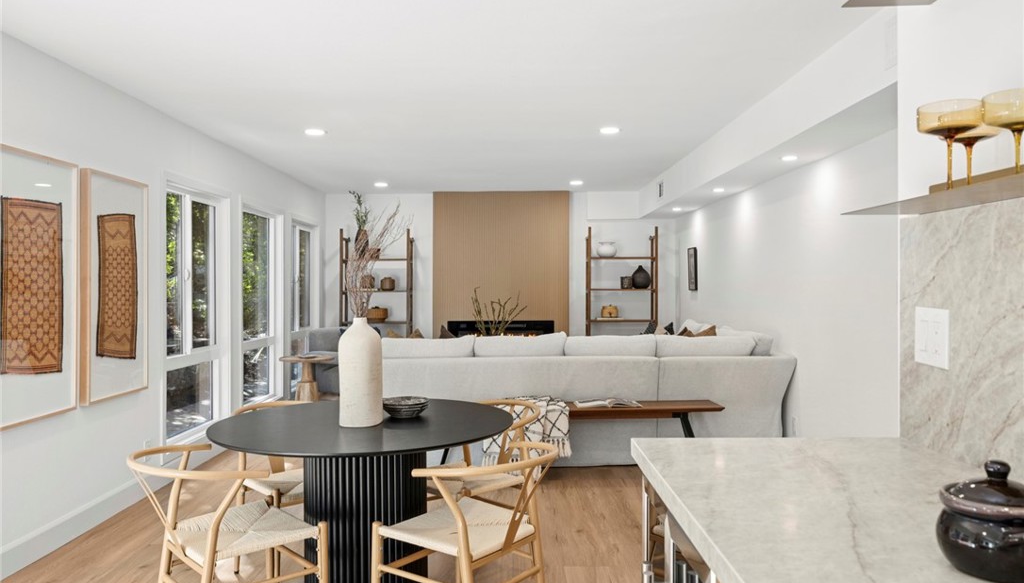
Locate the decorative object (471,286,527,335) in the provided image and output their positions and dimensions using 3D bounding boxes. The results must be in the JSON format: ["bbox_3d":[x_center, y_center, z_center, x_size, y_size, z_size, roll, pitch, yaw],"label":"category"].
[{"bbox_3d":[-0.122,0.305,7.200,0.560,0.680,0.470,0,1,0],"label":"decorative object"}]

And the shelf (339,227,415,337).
[{"bbox_3d":[-1.593,0.261,8.807,0.815,1.971,0.360,0,0,0],"label":"shelf"}]

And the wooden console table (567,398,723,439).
[{"bbox_3d":[0.409,1.023,5.063,2.000,0.490,0.370,0,0,-3],"label":"wooden console table"}]

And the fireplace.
[{"bbox_3d":[-0.130,0.593,8.874,1.278,0.500,0.140,0,0,0],"label":"fireplace"}]

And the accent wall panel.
[{"bbox_3d":[-0.134,0.025,8.900,1.625,2.440,0.190,0,0,0],"label":"accent wall panel"}]

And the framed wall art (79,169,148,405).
[{"bbox_3d":[-2.255,-0.026,4.223,0.045,1.250,0.650,0,0,0],"label":"framed wall art"}]

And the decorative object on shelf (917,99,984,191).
[{"bbox_3d":[0.807,-0.259,1.360,0.103,0.162,0.103,0,1,0],"label":"decorative object on shelf"}]

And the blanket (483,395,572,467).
[{"bbox_3d":[0.094,0.953,5.006,0.600,0.430,0.420,0,0,-3],"label":"blanket"}]

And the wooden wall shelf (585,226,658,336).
[{"bbox_3d":[1.290,0.242,8.750,0.820,1.970,0.340,0,1,0],"label":"wooden wall shelf"}]

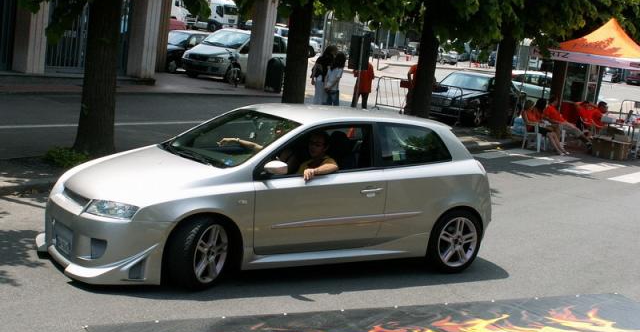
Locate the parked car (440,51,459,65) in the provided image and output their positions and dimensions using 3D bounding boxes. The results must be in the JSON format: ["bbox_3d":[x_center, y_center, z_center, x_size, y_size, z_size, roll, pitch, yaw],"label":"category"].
[{"bbox_3d":[12.092,-10.798,92.000,4.200,1.500,1.750,13,10,36],"label":"parked car"}]

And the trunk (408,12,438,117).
[{"bbox_3d":[2.112,-1.867,18.864,0.500,2.700,0.500,6,8,0],"label":"trunk"}]

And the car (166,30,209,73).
[{"bbox_3d":[-4.930,-4.009,32.208,1.636,1.433,3.850,10,9,27],"label":"car"}]

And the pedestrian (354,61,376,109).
[{"bbox_3d":[1.264,-2.484,27.500,0.500,1.700,0.320,5,8,-8],"label":"pedestrian"}]

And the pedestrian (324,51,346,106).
[{"bbox_3d":[0.301,-1.588,19.547,0.480,1.660,0.360,11,9,30],"label":"pedestrian"}]

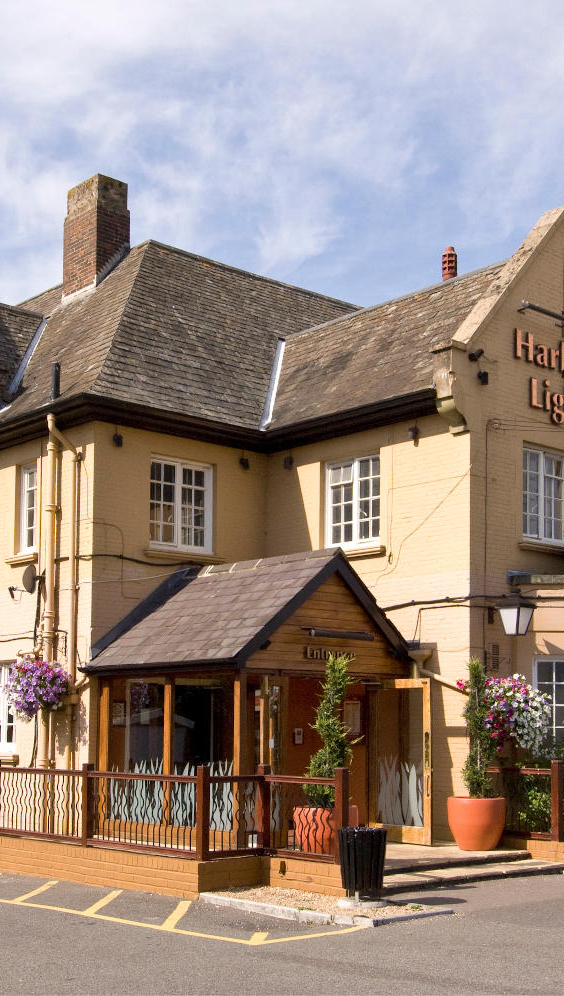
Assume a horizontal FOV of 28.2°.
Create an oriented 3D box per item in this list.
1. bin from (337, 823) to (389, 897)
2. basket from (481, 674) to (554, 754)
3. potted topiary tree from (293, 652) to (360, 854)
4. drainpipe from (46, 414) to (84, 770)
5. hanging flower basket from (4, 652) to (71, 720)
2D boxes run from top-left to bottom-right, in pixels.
[{"bbox_3d":[0.747,3.375,10.400,0.450,0.700,0.450,0,-7,0],"label":"bin"},{"bbox_3d":[2.953,2.688,14.100,0.880,0.980,0.850,0,-7,0],"label":"basket"},{"bbox_3d":[0.511,2.865,12.900,0.740,2.270,0.740,0,-7,0],"label":"potted topiary tree"},{"bbox_3d":[-2.910,1.408,15.100,0.250,5.200,0.620,7,-9,-41],"label":"drainpipe"},{"bbox_3d":[-3.270,2.490,15.000,0.820,0.900,0.850,0,-7,0],"label":"hanging flower basket"}]

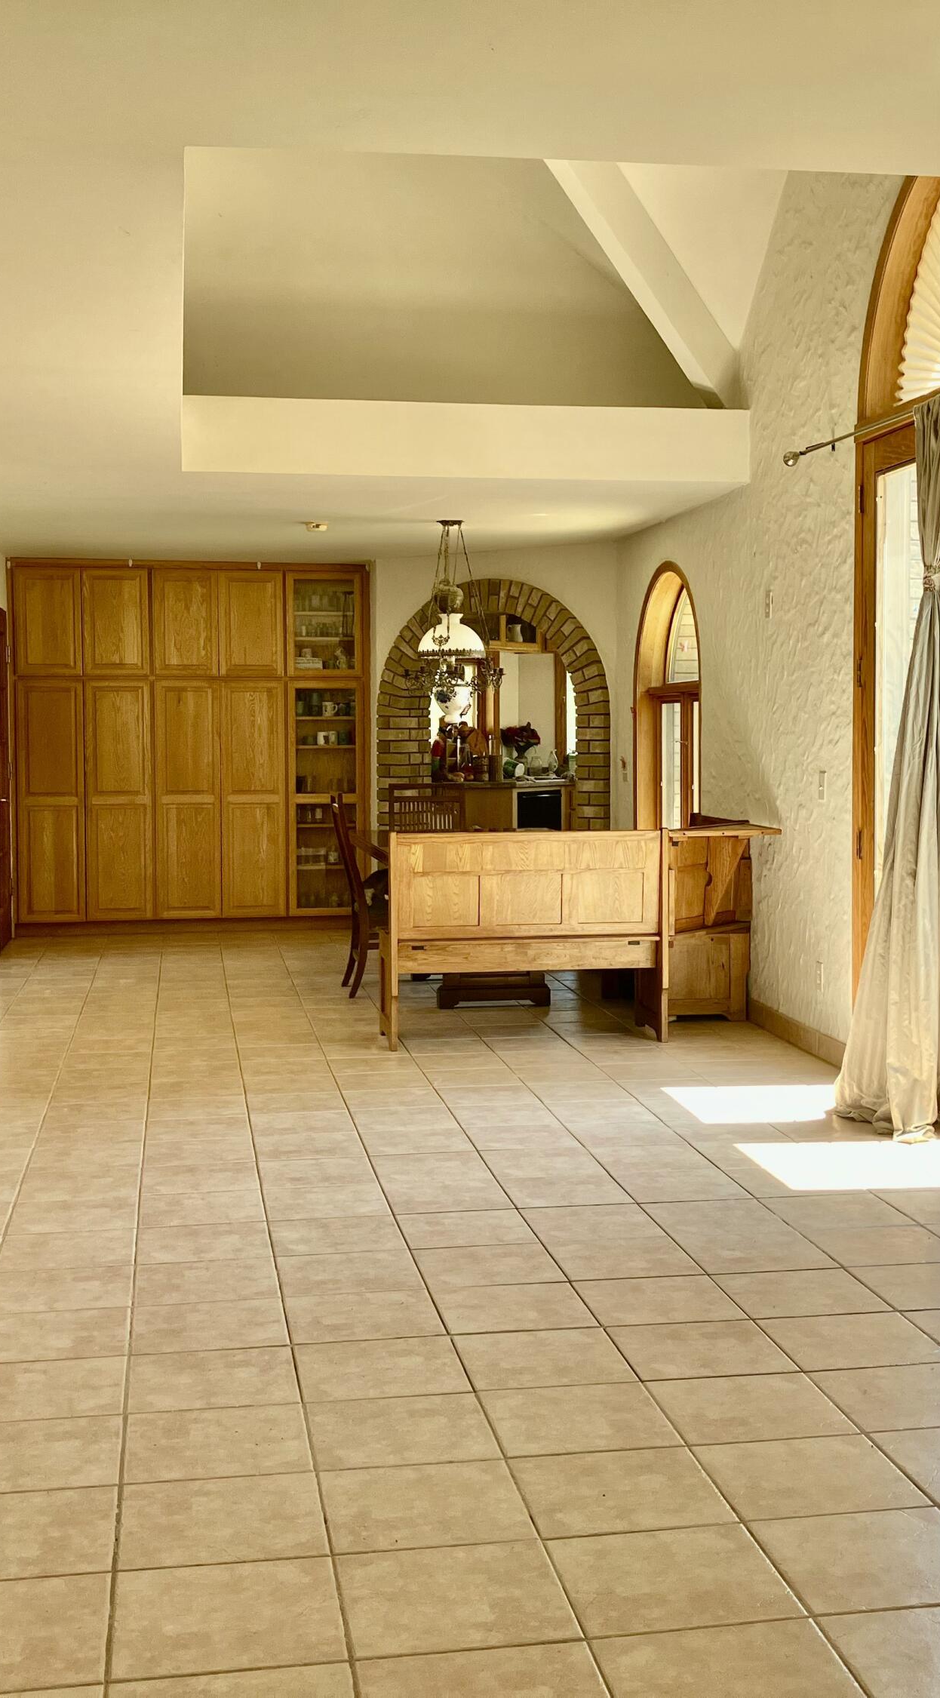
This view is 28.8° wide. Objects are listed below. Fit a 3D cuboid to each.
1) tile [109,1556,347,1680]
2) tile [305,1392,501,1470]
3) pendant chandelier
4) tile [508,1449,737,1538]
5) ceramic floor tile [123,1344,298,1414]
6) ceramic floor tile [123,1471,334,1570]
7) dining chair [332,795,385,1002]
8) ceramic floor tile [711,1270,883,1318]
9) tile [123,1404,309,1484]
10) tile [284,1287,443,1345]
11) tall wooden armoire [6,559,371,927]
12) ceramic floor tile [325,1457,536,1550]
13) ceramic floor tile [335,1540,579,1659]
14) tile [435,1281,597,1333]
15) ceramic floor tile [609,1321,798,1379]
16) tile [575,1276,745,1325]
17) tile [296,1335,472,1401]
[{"bbox_3d":[-0.371,1.180,2.813,0.343,0.010,0.335,-1,4,-9],"label":"tile"},{"bbox_3d":[-0.130,1.088,3.411,0.332,0.014,0.324,-1,4,-9],"label":"tile"},{"bbox_3d":[-0.051,-1.185,9.202,0.433,0.916,0.433,-1,4,-9],"label":"pendant chandelier"},{"bbox_3d":[0.267,1.146,3.263,0.343,0.010,0.335,-1,4,-9],"label":"tile"},{"bbox_3d":[-0.517,1.072,3.681,0.332,0.014,0.324,-1,4,-9],"label":"ceramic floor tile"},{"bbox_3d":[-0.426,1.157,3.150,0.343,0.010,0.335,-1,4,-9],"label":"ceramic floor tile"},{"bbox_3d":[-0.407,0.214,9.094,0.550,0.980,0.460,-1,4,-9],"label":"dining chair"},{"bbox_3d":[0.754,1.013,4.170,0.320,0.010,0.320,-1,4,-9],"label":"ceramic floor tile"},{"bbox_3d":[-0.468,1.104,3.391,0.332,0.011,0.326,-1,4,-9],"label":"tile"},{"bbox_3d":[-0.245,1.084,4.216,0.343,0.010,0.335,-1,4,-9],"label":"tile"},{"bbox_3d":[-1.802,-0.654,11.991,2.262,2.364,0.600,-1,4,-9],"label":"tall wooden armoire"},{"bbox_3d":[-0.077,1.121,3.116,0.332,0.011,0.326,-1,4,-9],"label":"ceramic floor tile"},{"bbox_3d":[-0.025,1.142,2.786,0.332,0.011,0.326,-1,4,-9],"label":"ceramic floor tile"},{"bbox_3d":[0.096,1.025,4.066,0.320,0.010,0.320,-1,4,-9],"label":"tile"},{"bbox_3d":[0.502,1.096,3.992,0.343,0.010,0.335,-1,4,-9],"label":"ceramic floor tile"},{"bbox_3d":[0.430,1.034,4.169,0.332,0.014,0.324,-1,4,-9],"label":"tile"},{"bbox_3d":[-0.181,1.052,3.691,0.320,0.010,0.320,-1,4,-9],"label":"tile"}]

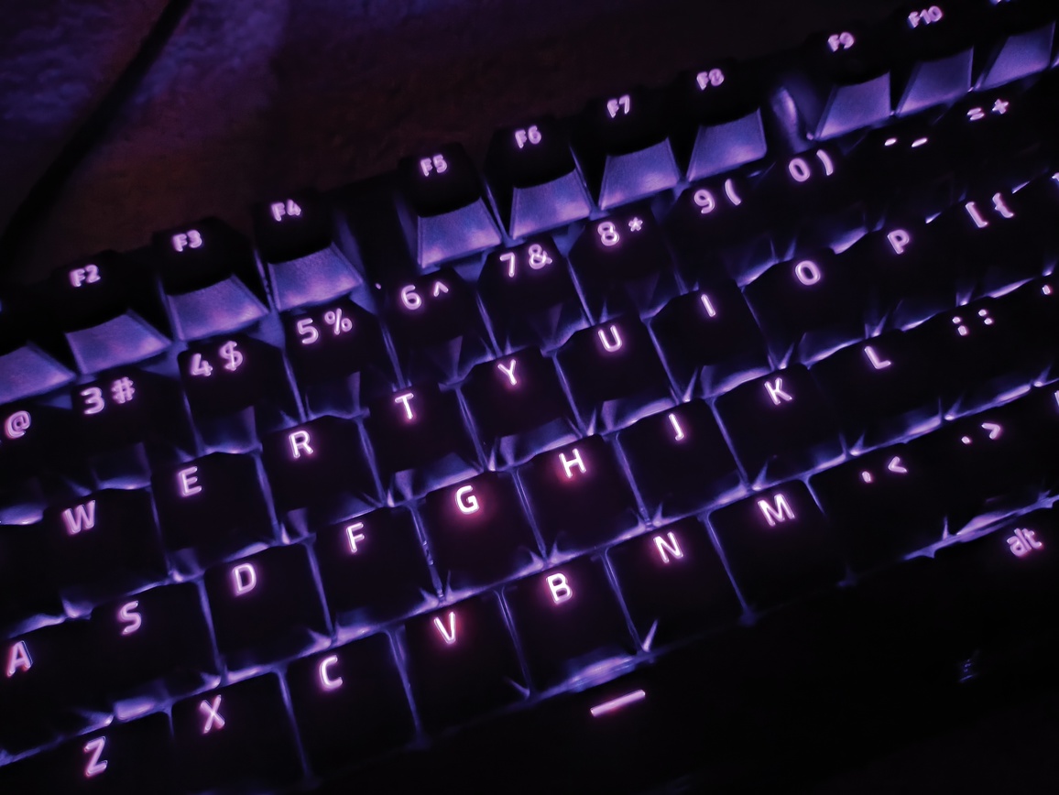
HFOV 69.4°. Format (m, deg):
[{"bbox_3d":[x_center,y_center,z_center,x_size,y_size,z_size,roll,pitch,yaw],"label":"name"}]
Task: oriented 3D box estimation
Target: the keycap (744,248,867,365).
[{"bbox_3d":[0.052,-0.017,0.142,0.018,0.010,0.018,-19,73,-5],"label":"keycap"}]

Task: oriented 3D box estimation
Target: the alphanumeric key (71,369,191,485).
[{"bbox_3d":[-0.071,0.004,0.135,0.018,0.011,0.018,-19,72,-6],"label":"alphanumeric key"}]

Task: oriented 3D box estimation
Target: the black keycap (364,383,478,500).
[{"bbox_3d":[-0.020,0.007,0.136,0.018,0.010,0.018,-19,73,-5],"label":"black keycap"}]

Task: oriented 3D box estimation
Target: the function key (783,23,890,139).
[{"bbox_3d":[0.065,-0.066,0.157,0.018,0.011,0.018,-19,72,-5],"label":"function key"}]

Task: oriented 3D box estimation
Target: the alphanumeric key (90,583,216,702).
[{"bbox_3d":[-0.063,0.040,0.125,0.018,0.008,0.018,-19,72,-5],"label":"alphanumeric key"}]

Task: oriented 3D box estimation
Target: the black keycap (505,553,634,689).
[{"bbox_3d":[0.006,0.036,0.125,0.018,0.009,0.018,-19,72,-6],"label":"black keycap"}]

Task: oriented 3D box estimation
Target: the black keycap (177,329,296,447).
[{"bbox_3d":[-0.053,-0.002,0.137,0.018,0.011,0.018,-19,72,-6],"label":"black keycap"}]

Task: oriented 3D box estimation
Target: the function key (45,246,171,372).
[{"bbox_3d":[-0.079,-0.017,0.142,0.018,0.011,0.018,-19,72,-6],"label":"function key"}]

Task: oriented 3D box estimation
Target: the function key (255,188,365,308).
[{"bbox_3d":[-0.043,-0.029,0.147,0.018,0.011,0.018,-19,72,-5],"label":"function key"}]

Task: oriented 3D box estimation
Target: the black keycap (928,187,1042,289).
[{"bbox_3d":[0.088,-0.030,0.146,0.018,0.009,0.018,-19,72,-5],"label":"black keycap"}]

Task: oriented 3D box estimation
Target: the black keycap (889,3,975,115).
[{"bbox_3d":[0.082,-0.072,0.159,0.018,0.011,0.018,-19,72,-5],"label":"black keycap"}]

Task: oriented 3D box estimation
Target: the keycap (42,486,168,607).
[{"bbox_3d":[-0.074,0.025,0.131,0.018,0.009,0.018,-19,73,-5],"label":"keycap"}]

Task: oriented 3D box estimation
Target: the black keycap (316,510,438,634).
[{"bbox_3d":[-0.027,0.029,0.129,0.018,0.009,0.018,-19,73,-5],"label":"black keycap"}]

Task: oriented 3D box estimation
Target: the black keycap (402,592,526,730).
[{"bbox_3d":[-0.012,0.042,0.125,0.018,0.009,0.018,-19,73,-5],"label":"black keycap"}]

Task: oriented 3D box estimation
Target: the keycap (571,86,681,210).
[{"bbox_3d":[0.019,-0.051,0.153,0.018,0.011,0.018,-19,73,-5],"label":"keycap"}]

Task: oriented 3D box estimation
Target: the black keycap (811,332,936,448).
[{"bbox_3d":[0.063,-0.002,0.137,0.018,0.008,0.018,-19,72,-5],"label":"black keycap"}]

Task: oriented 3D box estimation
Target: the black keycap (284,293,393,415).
[{"bbox_3d":[-0.035,-0.008,0.139,0.018,0.011,0.018,-19,72,-5],"label":"black keycap"}]

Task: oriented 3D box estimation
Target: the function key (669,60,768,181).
[{"bbox_3d":[0.038,-0.057,0.154,0.018,0.011,0.018,-19,73,-5],"label":"function key"}]

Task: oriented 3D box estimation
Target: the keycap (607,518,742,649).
[{"bbox_3d":[0.024,0.031,0.127,0.018,0.009,0.018,-19,73,-5],"label":"keycap"}]

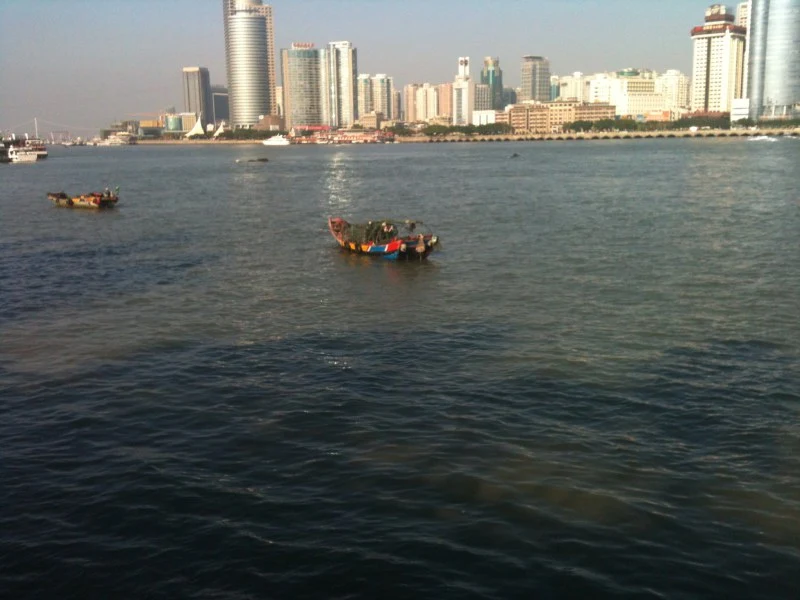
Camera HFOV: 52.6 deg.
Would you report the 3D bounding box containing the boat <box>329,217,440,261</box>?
[{"bbox_3d":[-1.175,-3.879,49.651,2.500,2.000,8.000,-9,14,-34],"label":"boat"}]

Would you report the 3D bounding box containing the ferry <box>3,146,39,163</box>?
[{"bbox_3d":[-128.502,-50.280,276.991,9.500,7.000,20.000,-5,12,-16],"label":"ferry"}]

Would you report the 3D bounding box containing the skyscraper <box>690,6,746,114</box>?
[{"bbox_3d":[248.368,-179.719,630.876,30.000,91.000,30.000,-11,15,-40],"label":"skyscraper"}]

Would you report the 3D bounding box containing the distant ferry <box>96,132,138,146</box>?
[{"bbox_3d":[-323.980,-183.929,928.171,43.000,14.500,11.000,-1,12,1],"label":"distant ferry"}]

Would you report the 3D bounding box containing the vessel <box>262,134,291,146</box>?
[{"bbox_3d":[-103.640,-134.181,679.064,23.000,8.800,6.000,-3,12,-8],"label":"vessel"}]

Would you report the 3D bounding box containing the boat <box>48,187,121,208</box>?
[{"bbox_3d":[-33.964,-10.918,86.792,7.900,2.000,2.500,3,12,21],"label":"boat"}]

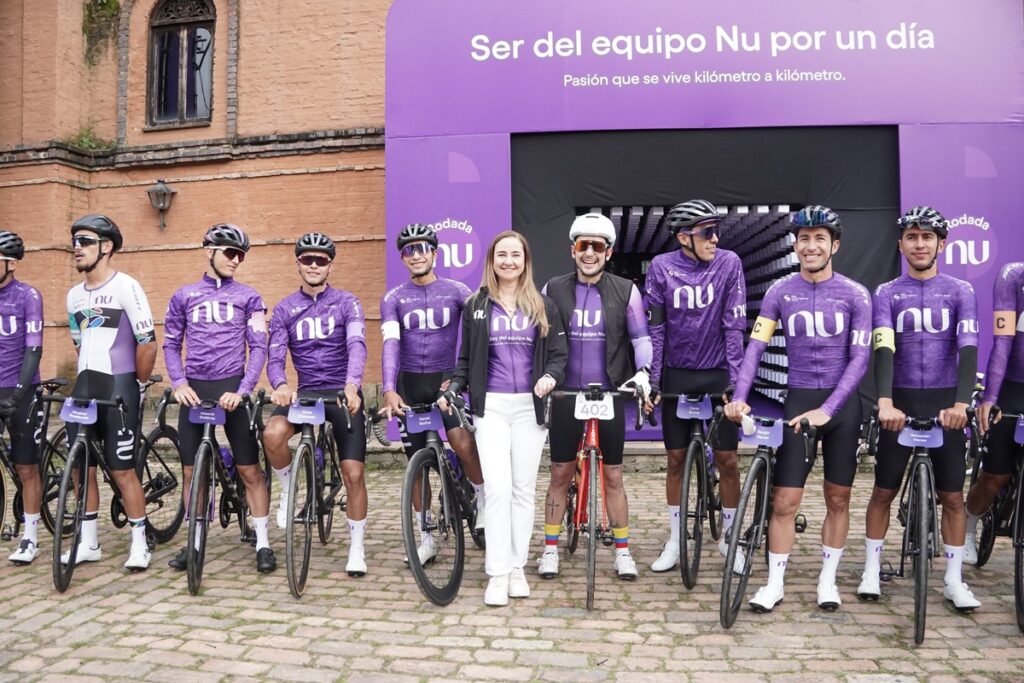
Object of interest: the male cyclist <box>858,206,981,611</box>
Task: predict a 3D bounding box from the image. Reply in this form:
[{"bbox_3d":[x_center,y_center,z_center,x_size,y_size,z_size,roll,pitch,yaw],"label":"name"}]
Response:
[{"bbox_3d":[1.695,0.270,3.250,0.520,1.710,0.570,0,0,22],"label":"male cyclist"}]

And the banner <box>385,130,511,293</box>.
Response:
[{"bbox_3d":[-0.630,-0.480,7.600,1.260,2.900,0.120,0,0,3],"label":"banner"}]

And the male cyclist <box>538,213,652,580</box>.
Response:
[{"bbox_3d":[0.380,0.248,3.650,0.550,1.770,0.580,0,0,5],"label":"male cyclist"}]

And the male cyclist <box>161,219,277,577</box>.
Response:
[{"bbox_3d":[-1.460,0.271,3.800,0.530,1.725,0.560,0,0,-10],"label":"male cyclist"}]

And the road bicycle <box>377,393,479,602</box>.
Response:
[{"bbox_3d":[-0.240,0.665,3.750,0.440,0.950,1.650,-5,0,9],"label":"road bicycle"}]

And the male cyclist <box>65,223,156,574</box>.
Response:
[{"bbox_3d":[-2.070,0.240,3.970,0.480,1.795,0.430,0,0,3],"label":"male cyclist"}]

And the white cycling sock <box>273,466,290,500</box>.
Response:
[{"bbox_3d":[-1.156,0.712,3.850,0.090,0.170,0.110,4,21,-6],"label":"white cycling sock"}]

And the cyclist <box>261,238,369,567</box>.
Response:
[{"bbox_3d":[-0.935,0.293,3.720,0.500,1.680,0.560,0,0,-7],"label":"cyclist"}]

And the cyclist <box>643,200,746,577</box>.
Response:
[{"bbox_3d":[0.910,0.218,3.840,0.530,1.830,0.550,0,0,12],"label":"cyclist"}]

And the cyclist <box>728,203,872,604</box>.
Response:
[{"bbox_3d":[1.235,0.261,3.240,0.560,1.735,0.610,0,0,22],"label":"cyclist"}]

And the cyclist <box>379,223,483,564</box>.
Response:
[{"bbox_3d":[-0.400,0.268,3.800,0.530,1.730,0.620,0,0,1],"label":"cyclist"}]

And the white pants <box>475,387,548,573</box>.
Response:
[{"bbox_3d":[0.000,0.640,3.500,0.350,0.840,0.280,0,0,0],"label":"white pants"}]

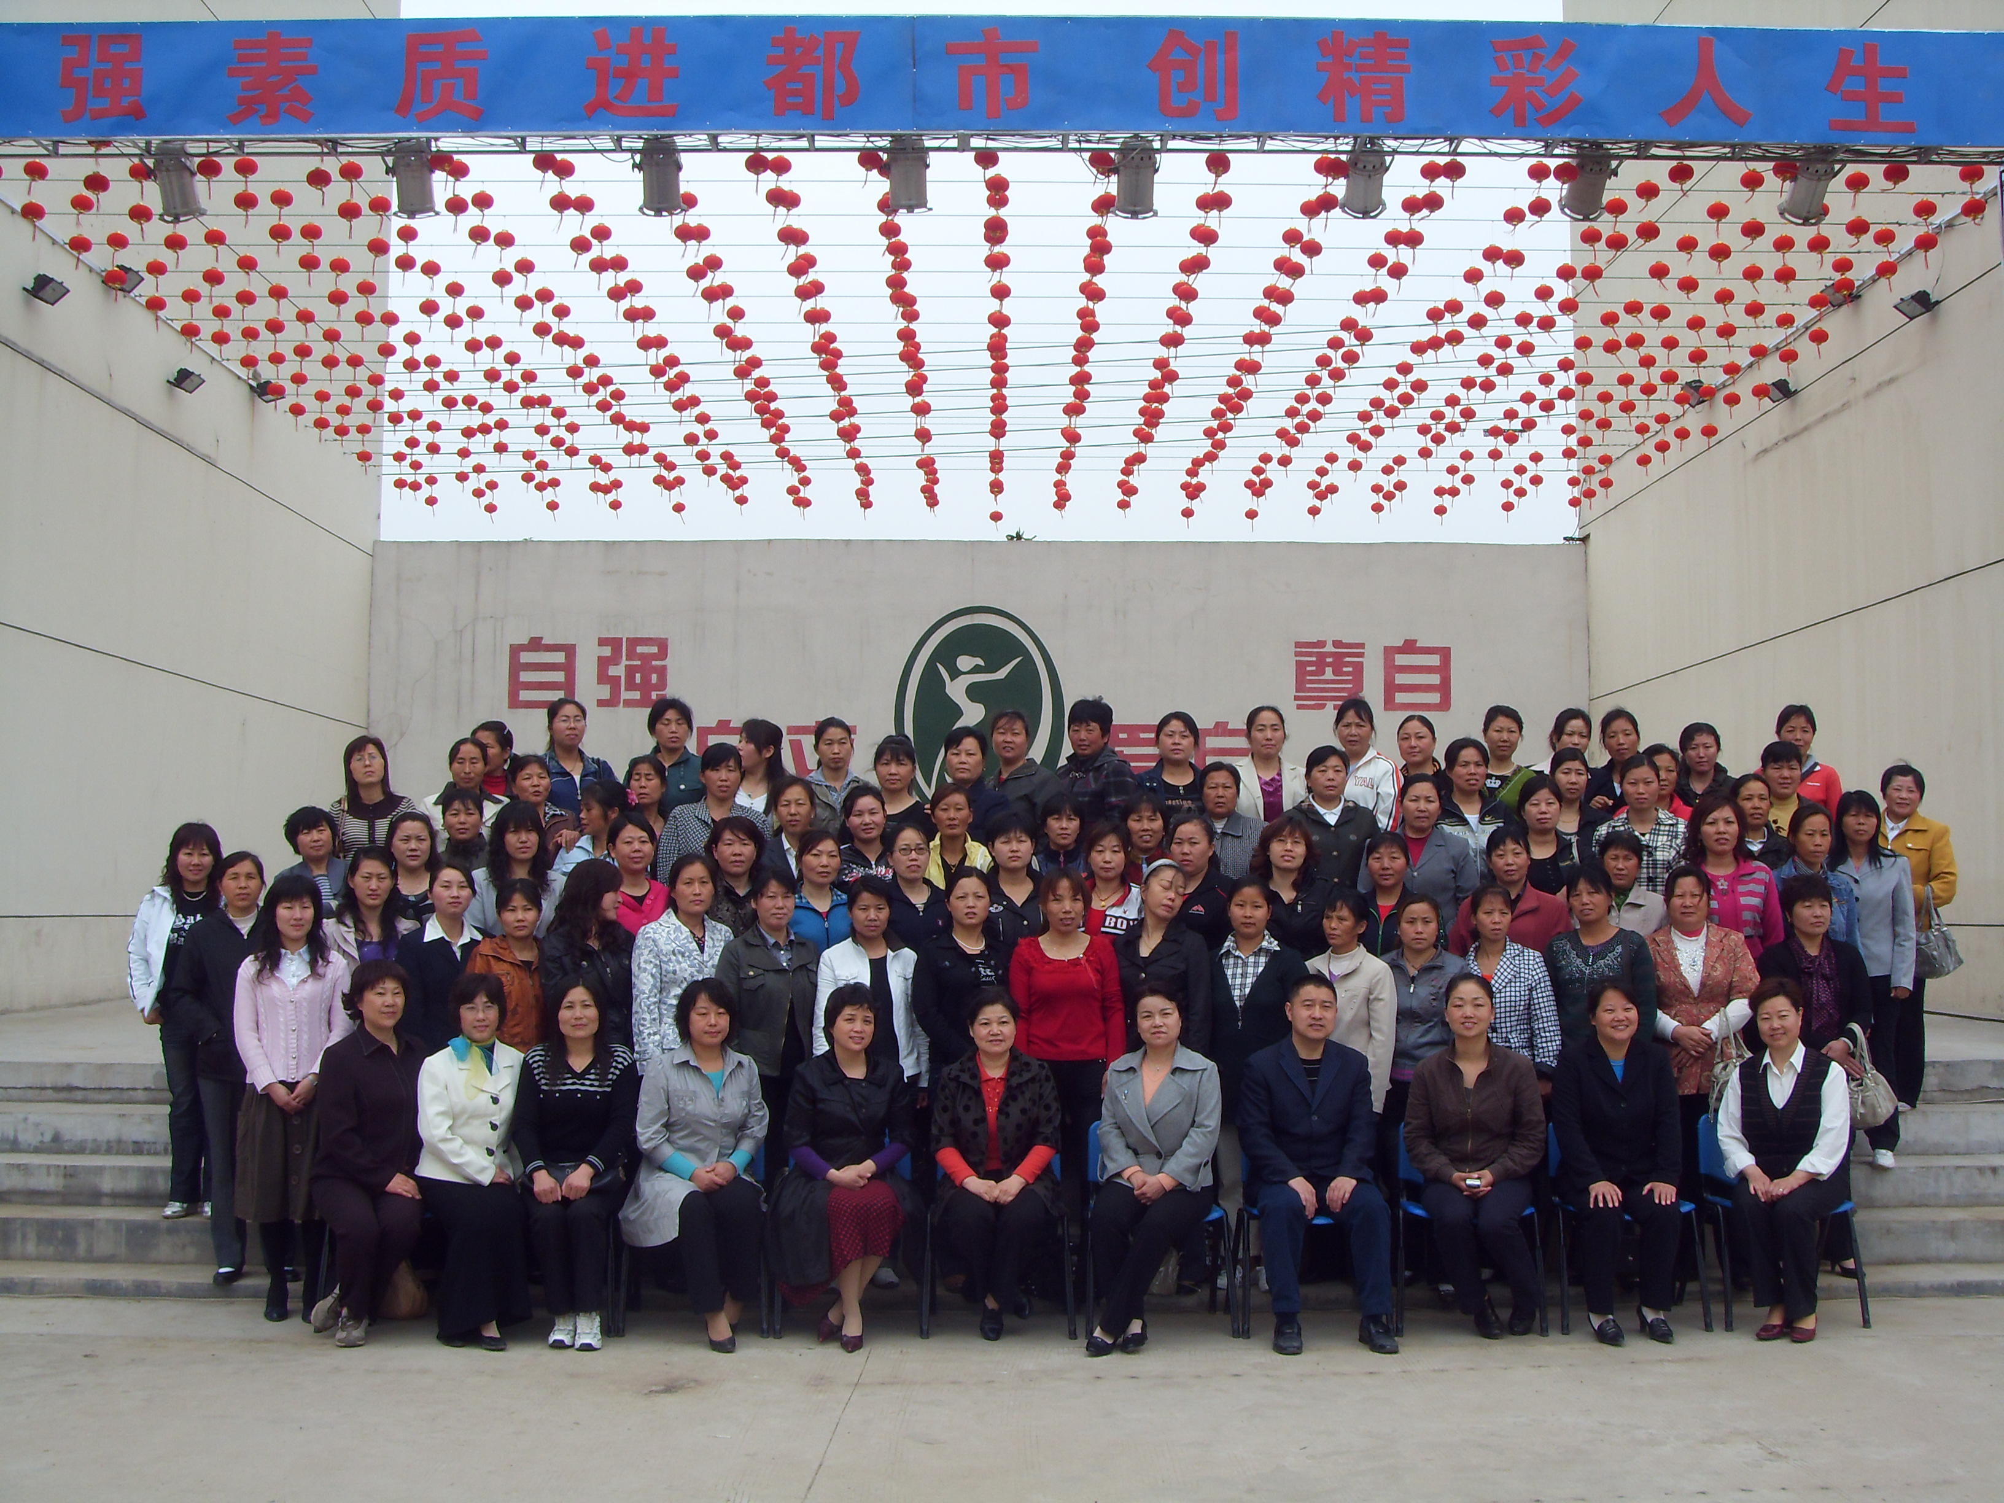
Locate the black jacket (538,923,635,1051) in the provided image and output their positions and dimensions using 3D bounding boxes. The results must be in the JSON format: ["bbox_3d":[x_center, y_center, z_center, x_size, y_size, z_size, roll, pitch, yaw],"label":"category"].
[{"bbox_3d":[-1.616,0.971,8.777,0.440,0.620,0.300,2,-4,-30],"label":"black jacket"}]

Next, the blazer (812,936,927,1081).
[{"bbox_3d":[-0.508,1.018,8.774,0.460,0.580,0.280,1,-4,-10],"label":"blazer"}]

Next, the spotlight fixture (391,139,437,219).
[{"bbox_3d":[-3.285,-3.189,12.600,0.280,0.410,0.280,-3,24,1],"label":"spotlight fixture"}]

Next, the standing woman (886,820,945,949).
[{"bbox_3d":[-0.357,1.106,9.402,0.460,1.620,0.290,0,-4,-6],"label":"standing woman"}]

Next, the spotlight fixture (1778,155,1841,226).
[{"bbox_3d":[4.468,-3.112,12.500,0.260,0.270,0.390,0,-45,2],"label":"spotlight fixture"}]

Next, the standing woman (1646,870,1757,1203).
[{"bbox_3d":[2.788,1.246,8.966,0.460,1.595,0.300,-1,-4,8],"label":"standing woman"}]

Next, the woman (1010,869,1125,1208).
[{"bbox_3d":[0.250,1.228,8.534,0.460,1.549,0.300,0,-4,0],"label":"woman"}]

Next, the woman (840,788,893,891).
[{"bbox_3d":[-0.585,0.962,9.824,0.460,1.620,0.290,0,-4,-3],"label":"woman"}]

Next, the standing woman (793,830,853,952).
[{"bbox_3d":[-0.725,1.095,9.045,0.440,1.545,0.290,0,-4,-3],"label":"standing woman"}]

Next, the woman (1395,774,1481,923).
[{"bbox_3d":[1.762,0.921,9.459,0.470,1.629,0.290,0,-4,9],"label":"woman"}]

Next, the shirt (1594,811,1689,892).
[{"bbox_3d":[2.772,0.572,9.834,0.450,0.640,0.280,0,-4,6],"label":"shirt"}]

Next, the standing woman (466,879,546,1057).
[{"bbox_3d":[-1.976,1.292,9.006,0.460,1.551,0.290,1,-4,-20],"label":"standing woman"}]

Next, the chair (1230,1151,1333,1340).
[{"bbox_3d":[1.134,1.706,8.234,0.510,0.760,0.520,0,-4,0],"label":"chair"}]

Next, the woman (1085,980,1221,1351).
[{"bbox_3d":[0.545,1.465,8.065,0.500,1.219,0.760,-1,-4,12],"label":"woman"}]

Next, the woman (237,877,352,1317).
[{"bbox_3d":[-2.621,1.262,8.353,0.450,1.620,0.300,1,-4,-14],"label":"woman"}]

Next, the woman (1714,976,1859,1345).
[{"bbox_3d":[2.838,1.450,8.177,0.490,1.250,0.660,-1,-4,12],"label":"woman"}]

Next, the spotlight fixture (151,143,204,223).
[{"bbox_3d":[-4.600,-3.180,12.600,0.280,0.410,0.280,-7,24,3],"label":"spotlight fixture"}]

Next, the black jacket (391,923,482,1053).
[{"bbox_3d":[-2.102,0.982,8.651,0.470,0.660,0.280,1,-4,-10],"label":"black jacket"}]

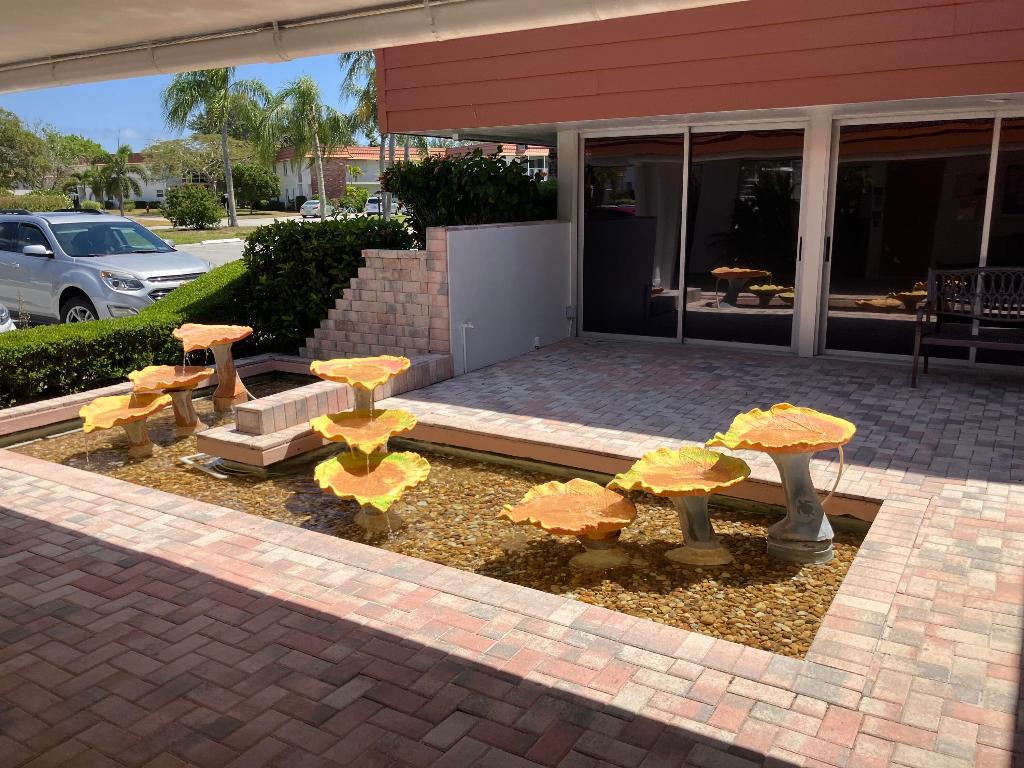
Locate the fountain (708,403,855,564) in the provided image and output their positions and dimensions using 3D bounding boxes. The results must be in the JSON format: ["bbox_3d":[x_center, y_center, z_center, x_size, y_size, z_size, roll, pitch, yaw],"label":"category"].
[{"bbox_3d":[1.340,0.491,4.099,0.690,0.720,0.640,-2,13,-6],"label":"fountain"}]

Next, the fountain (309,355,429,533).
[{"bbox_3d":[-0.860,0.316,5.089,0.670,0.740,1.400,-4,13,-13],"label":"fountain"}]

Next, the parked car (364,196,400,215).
[{"bbox_3d":[-12.664,-17.391,81.004,1.850,1.680,4.600,1,13,10],"label":"parked car"}]

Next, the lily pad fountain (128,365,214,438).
[{"bbox_3d":[-2.534,0.168,6.279,0.570,0.470,0.660,5,14,25],"label":"lily pad fountain"}]

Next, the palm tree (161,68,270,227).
[{"bbox_3d":[-16.771,-13.743,47.536,6.400,9.310,6.400,-1,13,0],"label":"palm tree"}]

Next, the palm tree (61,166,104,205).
[{"bbox_3d":[-46.558,-21.287,90.014,4.560,4.550,4.560,-1,13,0],"label":"palm tree"}]

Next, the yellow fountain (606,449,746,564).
[{"bbox_3d":[0.857,0.619,4.121,0.680,0.480,0.640,-2,13,-6],"label":"yellow fountain"}]

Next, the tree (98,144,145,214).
[{"bbox_3d":[-35.449,-18.381,75.000,4.300,6.680,4.200,-1,12,0],"label":"tree"}]

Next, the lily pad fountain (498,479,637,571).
[{"bbox_3d":[0.272,0.701,4.036,0.680,0.310,0.560,0,13,5],"label":"lily pad fountain"}]

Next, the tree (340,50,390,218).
[{"bbox_3d":[-7.935,-15.104,50.044,6.000,10.380,6.000,-1,13,0],"label":"tree"}]

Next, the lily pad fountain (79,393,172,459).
[{"bbox_3d":[-2.771,0.317,6.045,0.600,0.380,0.660,5,14,27],"label":"lily pad fountain"}]

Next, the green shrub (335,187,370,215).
[{"bbox_3d":[-15.790,-18.185,81.996,3.400,2.660,3.000,-1,13,0],"label":"green shrub"}]

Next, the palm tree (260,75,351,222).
[{"bbox_3d":[-13.712,-15.604,55.000,5.900,9.990,5.800,-1,12,0],"label":"palm tree"}]

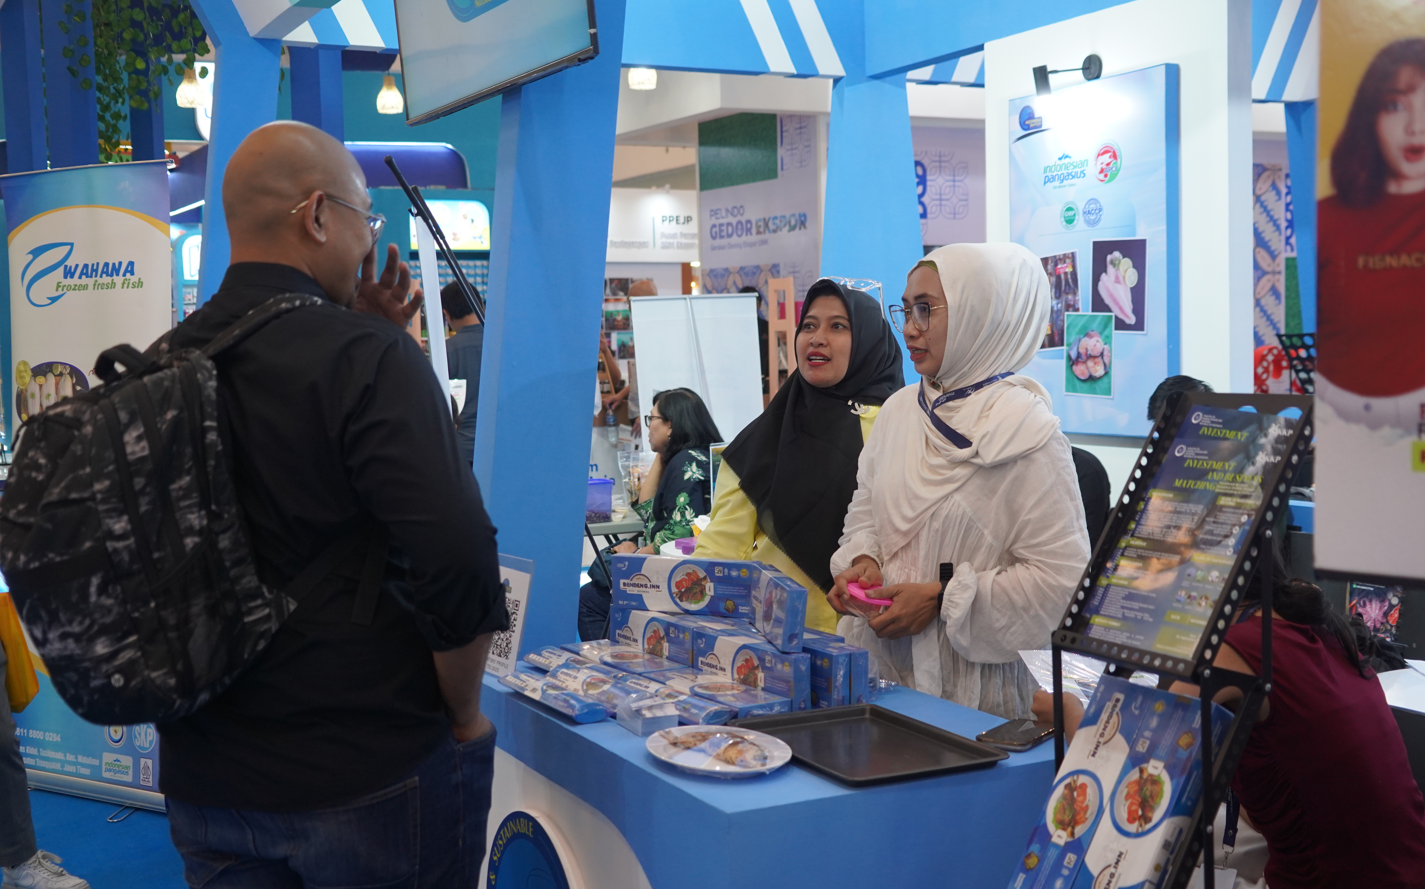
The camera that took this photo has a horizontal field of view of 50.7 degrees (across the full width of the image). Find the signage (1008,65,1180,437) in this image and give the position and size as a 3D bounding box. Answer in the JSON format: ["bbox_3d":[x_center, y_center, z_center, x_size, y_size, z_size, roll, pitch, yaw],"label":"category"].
[{"bbox_3d":[1.331,-0.659,5.314,0.062,1.235,0.796,-4,5,-29],"label":"signage"}]

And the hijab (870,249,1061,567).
[{"bbox_3d":[0.460,-0.079,2.720,0.280,0.560,0.310,-6,6,-42],"label":"hijab"}]

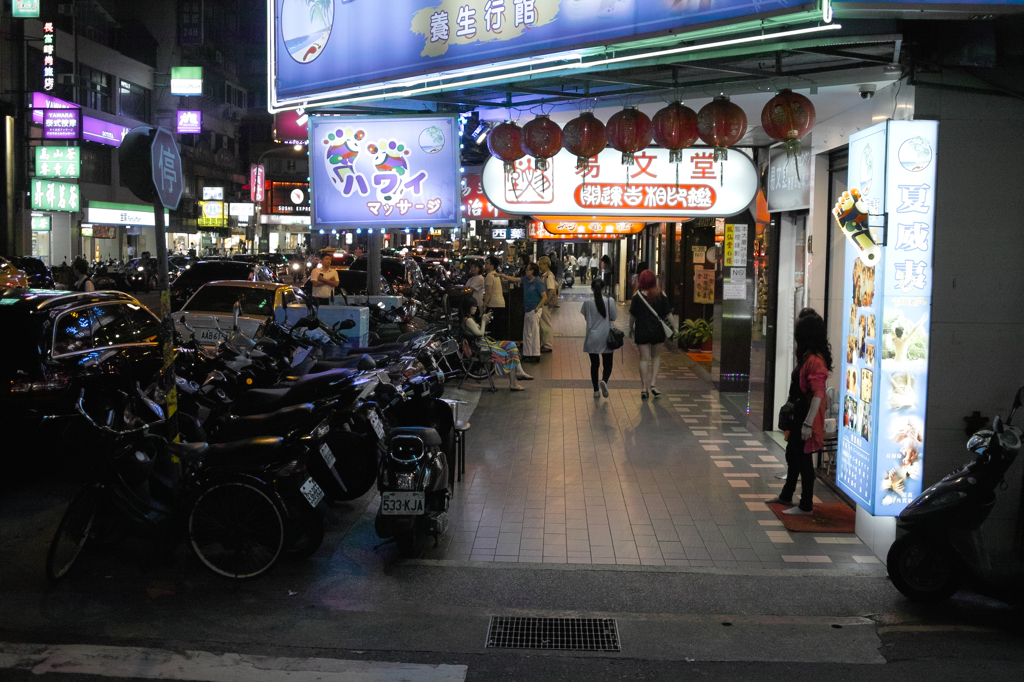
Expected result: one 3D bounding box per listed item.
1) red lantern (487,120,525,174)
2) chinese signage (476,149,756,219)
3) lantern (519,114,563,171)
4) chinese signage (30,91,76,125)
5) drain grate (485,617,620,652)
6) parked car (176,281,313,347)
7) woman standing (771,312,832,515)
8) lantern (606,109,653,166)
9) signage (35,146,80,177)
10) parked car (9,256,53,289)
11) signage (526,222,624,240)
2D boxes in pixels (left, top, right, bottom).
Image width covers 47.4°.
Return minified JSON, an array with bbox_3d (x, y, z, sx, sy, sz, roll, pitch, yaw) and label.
[{"bbox_3d":[-0.028,-1.569,9.450,0.345,0.420,0.345,1,5,2],"label":"red lantern"},{"bbox_3d":[1.109,-1.628,11.974,2.831,0.731,0.200,1,5,2],"label":"chinese signage"},{"bbox_3d":[0.210,-1.417,8.300,0.300,0.395,0.300,1,5,2],"label":"lantern"},{"bbox_3d":[-18.570,-9.284,47.750,0.250,1.150,4.500,1,5,2],"label":"chinese signage"},{"bbox_3d":[0.214,1.531,6.026,0.669,0.040,0.506,1,5,2],"label":"drain grate"},{"bbox_3d":[-3.912,-0.243,18.533,1.700,1.440,4.450,1,5,2],"label":"parked car"},{"bbox_3d":[2.219,0.527,8.918,0.480,1.520,0.450,2,5,14],"label":"woman standing"},{"bbox_3d":[0.857,-1.491,8.500,0.345,0.435,0.345,1,5,2],"label":"lantern"},{"bbox_3d":[-16.299,-6.401,41.807,1.620,1.104,0.220,1,5,2],"label":"signage"},{"bbox_3d":[-16.060,-1.895,36.933,1.750,1.480,4.400,1,5,2],"label":"parked car"},{"bbox_3d":[2.004,-3.460,36.500,2.950,0.620,0.250,1,5,2],"label":"signage"}]

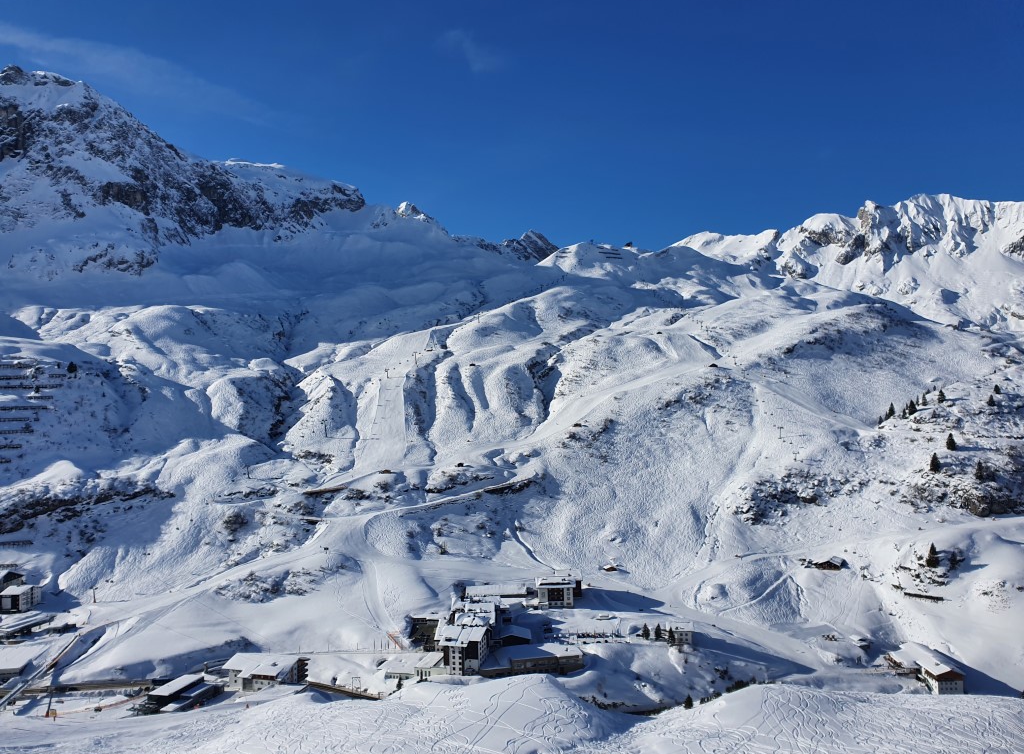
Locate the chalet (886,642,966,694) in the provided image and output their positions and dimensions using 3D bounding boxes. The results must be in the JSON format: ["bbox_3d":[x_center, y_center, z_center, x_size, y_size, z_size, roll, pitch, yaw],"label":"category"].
[{"bbox_3d":[223.970,159.060,415.710,25.000,14.000,34.500,-1,0,0],"label":"chalet"}]

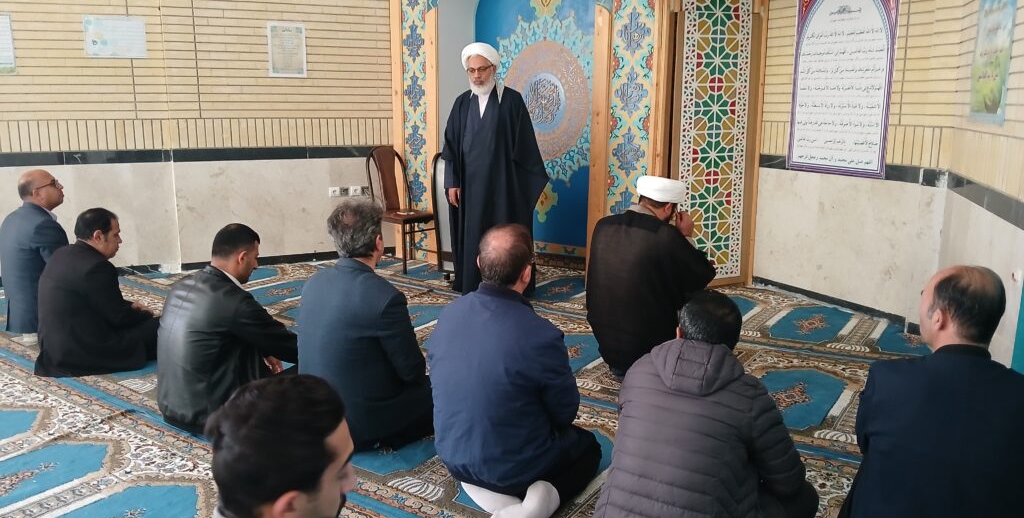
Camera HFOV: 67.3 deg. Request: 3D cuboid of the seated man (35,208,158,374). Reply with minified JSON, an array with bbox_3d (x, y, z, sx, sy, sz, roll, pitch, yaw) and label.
[{"bbox_3d":[-2.131,0.135,3.955,0.560,0.780,0.660,8,13,37],"label":"seated man"}]

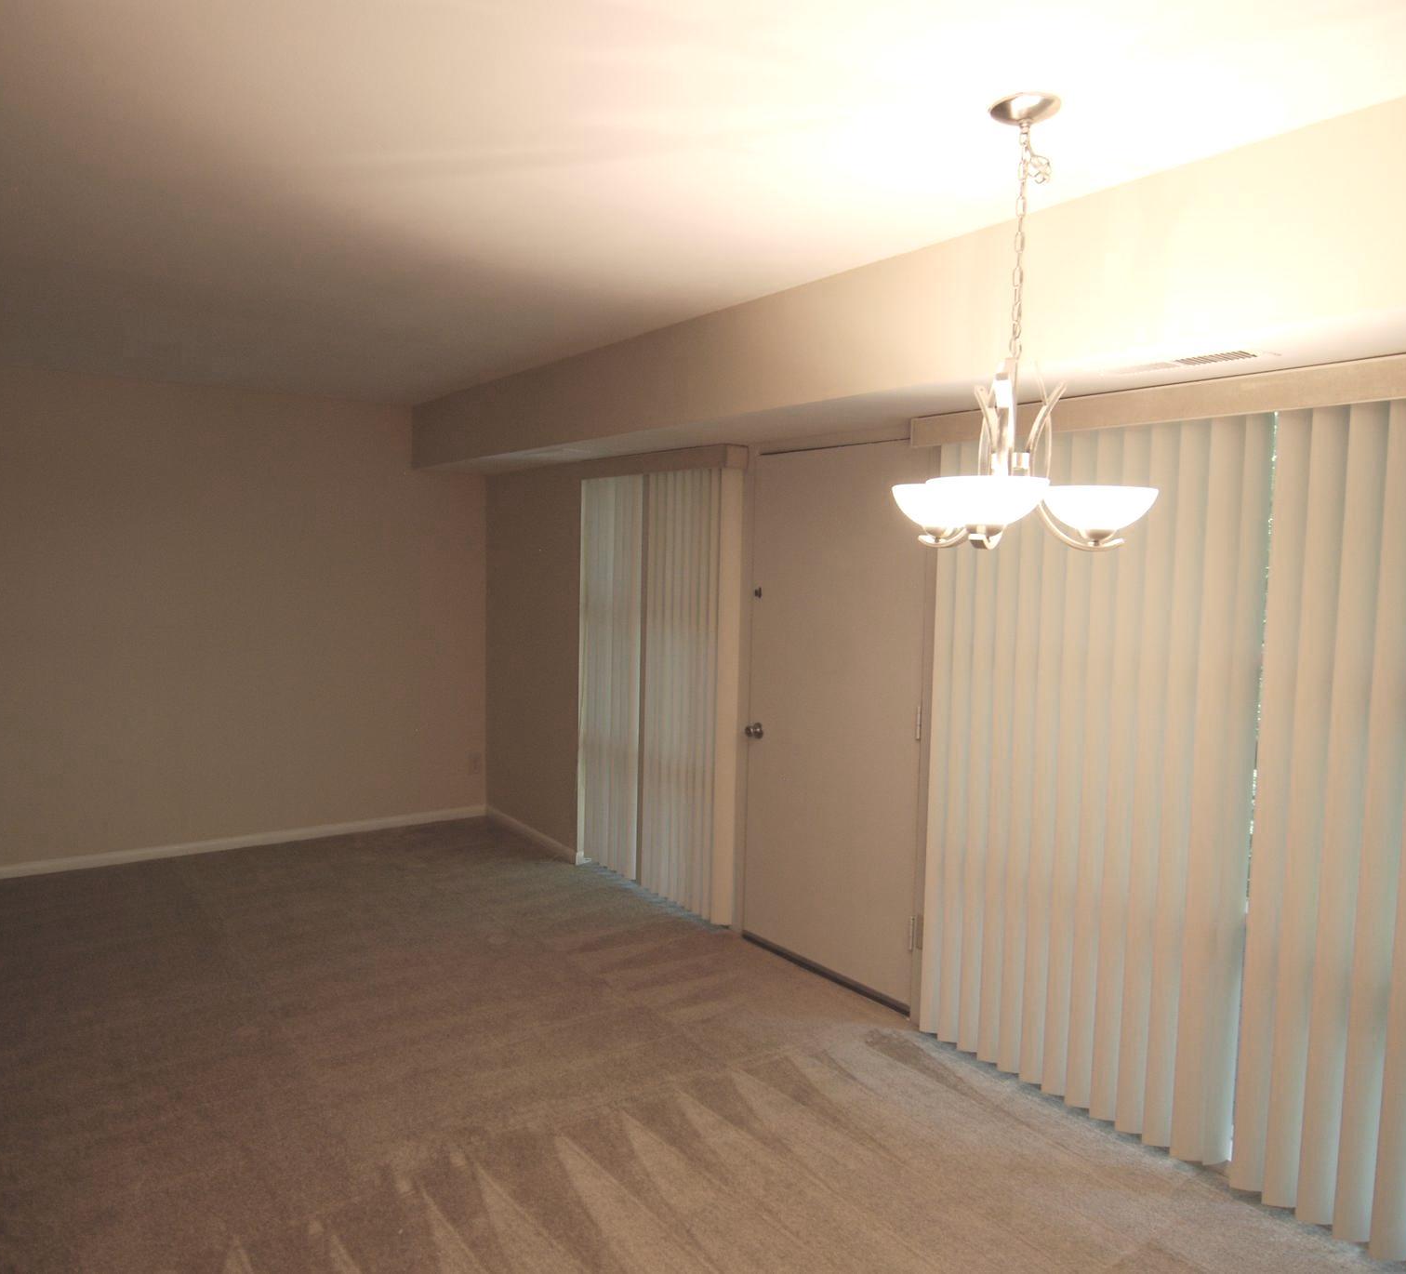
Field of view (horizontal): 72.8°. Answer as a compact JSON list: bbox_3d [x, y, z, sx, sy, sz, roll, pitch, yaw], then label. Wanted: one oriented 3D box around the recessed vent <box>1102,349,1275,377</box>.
[{"bbox_3d":[1.159,-0.661,2.306,0.150,0.022,0.362,-2,6,-38],"label":"recessed vent"}]

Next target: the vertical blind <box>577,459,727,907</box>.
[{"bbox_3d":[-0.249,0.239,4.533,0.100,1.974,1.107,-2,6,-38],"label":"vertical blind"}]

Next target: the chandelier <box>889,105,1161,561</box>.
[{"bbox_3d":[0.563,-0.577,1.801,0.498,0.818,0.484,-2,6,-38],"label":"chandelier"}]

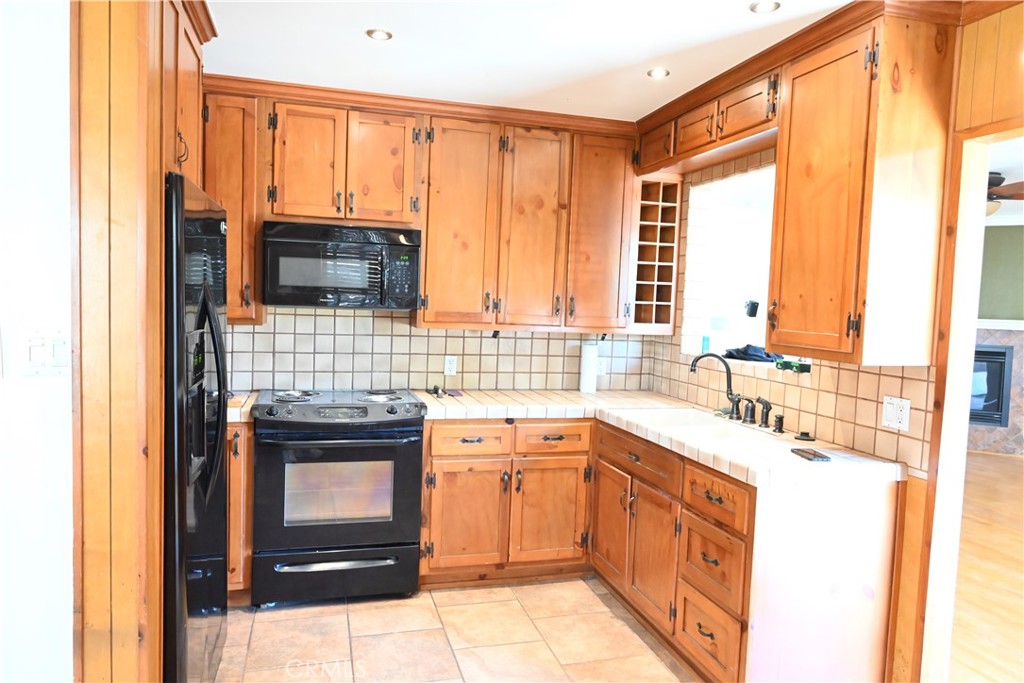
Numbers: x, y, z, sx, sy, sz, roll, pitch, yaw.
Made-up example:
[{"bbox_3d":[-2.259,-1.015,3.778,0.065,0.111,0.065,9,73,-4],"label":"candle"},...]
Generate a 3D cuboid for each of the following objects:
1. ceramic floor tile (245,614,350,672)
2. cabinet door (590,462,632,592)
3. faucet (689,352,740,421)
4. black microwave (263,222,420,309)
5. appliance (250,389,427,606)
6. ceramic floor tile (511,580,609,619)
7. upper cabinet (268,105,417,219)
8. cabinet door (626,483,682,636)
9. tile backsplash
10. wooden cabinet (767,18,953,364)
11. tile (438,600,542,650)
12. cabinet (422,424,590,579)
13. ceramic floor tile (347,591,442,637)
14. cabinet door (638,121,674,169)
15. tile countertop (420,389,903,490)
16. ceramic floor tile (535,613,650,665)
[{"bbox_3d":[-0.883,1.259,2.858,0.399,0.010,0.403,1,4,-16],"label":"ceramic floor tile"},{"bbox_3d":[0.496,0.887,3.380,0.020,0.542,0.405,1,4,-16],"label":"cabinet door"},{"bbox_3d":[0.971,0.210,3.220,0.260,0.305,0.062,2,3,-5],"label":"faucet"},{"bbox_3d":[-0.897,-0.388,3.623,0.764,0.405,0.391,1,4,-16],"label":"black microwave"},{"bbox_3d":[-0.869,0.743,3.453,0.775,0.928,0.645,1,4,-15],"label":"appliance"},{"bbox_3d":[0.225,1.269,3.372,0.393,0.010,0.396,1,4,-16],"label":"ceramic floor tile"},{"bbox_3d":[-0.867,-0.891,3.519,0.715,0.535,0.310,1,4,-15],"label":"upper cabinet"},{"bbox_3d":[0.623,0.916,2.963,0.024,0.540,0.420,1,4,-16],"label":"cabinet door"},{"bbox_3d":[-0.327,0.056,4.020,2.533,0.462,0.011,1,4,-16],"label":"tile backsplash"},{"bbox_3d":[1.212,-0.487,2.451,0.292,1.103,0.504,1,4,-15],"label":"wooden cabinet"},{"bbox_3d":[-0.106,1.267,3.051,0.389,0.012,0.397,1,4,-15],"label":"tile"},{"bbox_3d":[-0.089,0.760,3.703,0.865,0.783,0.585,1,4,-15],"label":"cabinet"},{"bbox_3d":[-0.549,1.253,3.154,0.402,0.010,0.402,1,4,-16],"label":"ceramic floor tile"},{"bbox_3d":[0.763,-1.029,3.581,0.022,0.186,0.345,1,4,-15],"label":"cabinet door"},{"bbox_3d":[0.411,0.390,3.209,1.544,0.054,2.003,1,4,-16],"label":"tile countertop"},{"bbox_3d":[0.334,1.296,2.986,0.393,0.010,0.405,1,4,-16],"label":"ceramic floor tile"}]

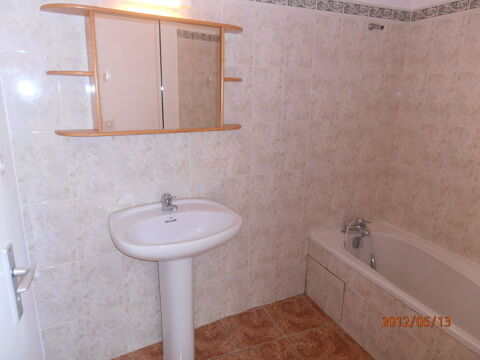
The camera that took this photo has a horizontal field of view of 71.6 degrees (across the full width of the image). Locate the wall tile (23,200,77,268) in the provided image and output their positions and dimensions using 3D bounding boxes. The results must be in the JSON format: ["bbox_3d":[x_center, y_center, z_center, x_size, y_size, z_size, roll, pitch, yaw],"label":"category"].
[{"bbox_3d":[-0.891,0.257,1.565,0.202,0.322,0.010,-8,17,-30],"label":"wall tile"}]

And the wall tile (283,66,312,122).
[{"bbox_3d":[0.353,-0.519,2.052,0.202,0.318,0.010,-5,16,-23],"label":"wall tile"}]

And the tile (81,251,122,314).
[{"bbox_3d":[-0.723,0.545,1.748,0.202,0.322,0.010,-8,17,-30],"label":"tile"}]

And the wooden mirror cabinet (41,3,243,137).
[{"bbox_3d":[-0.376,-0.487,1.581,0.933,0.505,0.145,-8,17,-30],"label":"wooden mirror cabinet"}]

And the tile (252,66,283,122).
[{"bbox_3d":[0.168,-0.501,1.974,0.202,0.318,0.010,-5,16,-23],"label":"tile"}]

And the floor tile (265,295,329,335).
[{"bbox_3d":[0.361,0.911,2.243,0.319,0.010,0.331,-5,16,-23],"label":"floor tile"}]

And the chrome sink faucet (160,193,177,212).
[{"bbox_3d":[-0.375,0.112,1.723,0.051,0.091,0.105,-8,17,-30],"label":"chrome sink faucet"}]

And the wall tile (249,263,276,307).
[{"bbox_3d":[0.149,0.728,2.292,0.202,0.314,0.010,-5,16,-23],"label":"wall tile"}]

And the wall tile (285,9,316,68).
[{"bbox_3d":[0.358,-0.834,1.971,0.202,0.333,0.010,-5,16,-23],"label":"wall tile"}]

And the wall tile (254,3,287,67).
[{"bbox_3d":[0.173,-0.816,1.893,0.202,0.333,0.010,-5,16,-23],"label":"wall tile"}]

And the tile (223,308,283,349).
[{"bbox_3d":[0.070,0.939,2.121,0.315,0.010,0.331,-5,16,-23],"label":"tile"}]

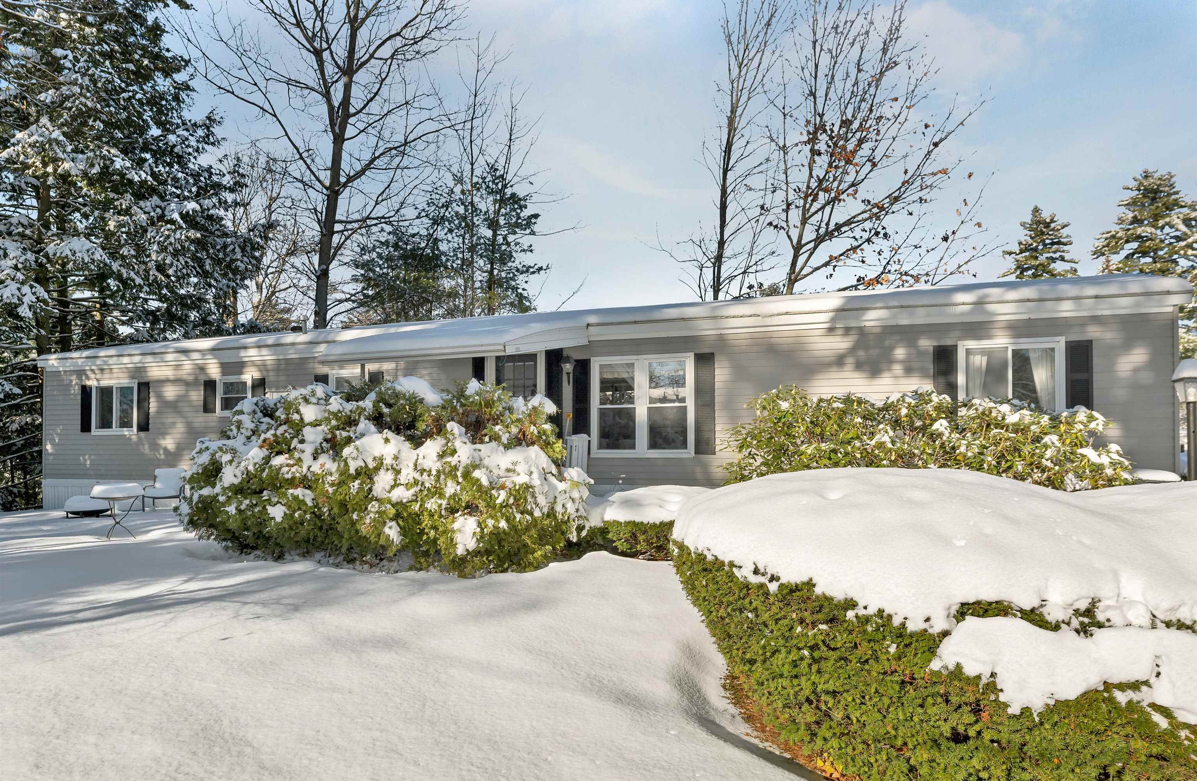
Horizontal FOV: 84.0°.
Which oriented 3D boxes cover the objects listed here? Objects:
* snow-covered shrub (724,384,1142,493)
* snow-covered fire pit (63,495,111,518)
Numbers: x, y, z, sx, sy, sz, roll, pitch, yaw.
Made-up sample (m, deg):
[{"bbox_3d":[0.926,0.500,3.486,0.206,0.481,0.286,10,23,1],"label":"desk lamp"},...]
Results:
[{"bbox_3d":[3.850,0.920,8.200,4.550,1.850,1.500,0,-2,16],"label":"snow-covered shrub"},{"bbox_3d":[-8.720,2.000,11.400,0.720,0.450,0.720,1,-2,-23],"label":"snow-covered fire pit"}]

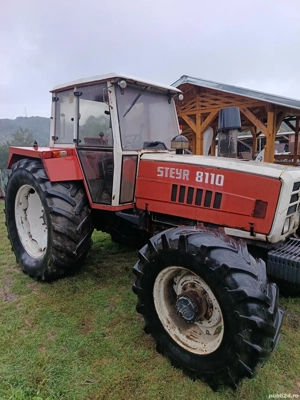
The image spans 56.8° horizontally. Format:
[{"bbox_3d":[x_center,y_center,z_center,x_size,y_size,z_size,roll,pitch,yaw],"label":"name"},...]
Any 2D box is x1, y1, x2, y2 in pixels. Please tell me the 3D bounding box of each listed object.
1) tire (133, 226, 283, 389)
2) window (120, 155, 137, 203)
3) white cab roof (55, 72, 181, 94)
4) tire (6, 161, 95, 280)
[{"bbox_3d":[0.425,0.880,2.420,0.450,1.330,1.330,-12,17,-43],"label":"tire"},{"bbox_3d":[-0.239,-0.229,3.164,0.215,0.570,0.030,-8,22,-36],"label":"window"},{"bbox_3d":[-0.408,-1.495,3.750,1.380,0.110,1.330,12,17,42],"label":"white cab roof"},{"bbox_3d":[-1.495,0.278,3.930,1.710,1.710,0.500,11,17,42],"label":"tire"}]

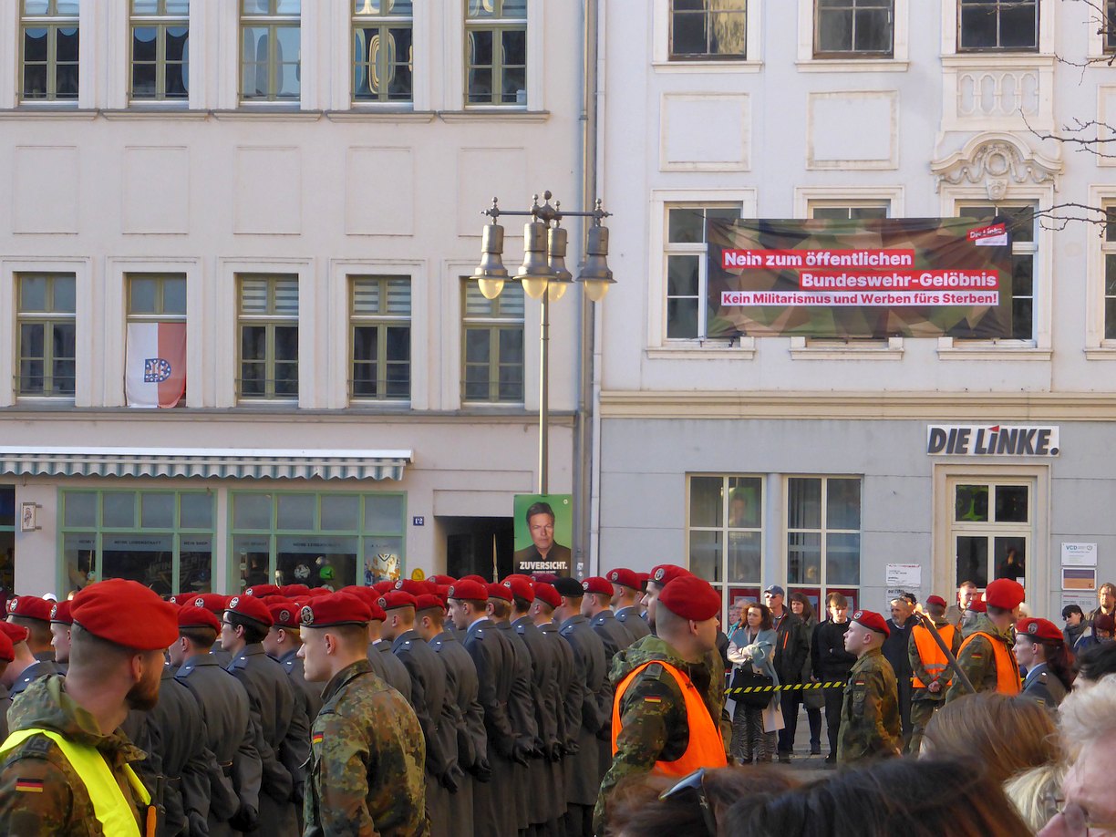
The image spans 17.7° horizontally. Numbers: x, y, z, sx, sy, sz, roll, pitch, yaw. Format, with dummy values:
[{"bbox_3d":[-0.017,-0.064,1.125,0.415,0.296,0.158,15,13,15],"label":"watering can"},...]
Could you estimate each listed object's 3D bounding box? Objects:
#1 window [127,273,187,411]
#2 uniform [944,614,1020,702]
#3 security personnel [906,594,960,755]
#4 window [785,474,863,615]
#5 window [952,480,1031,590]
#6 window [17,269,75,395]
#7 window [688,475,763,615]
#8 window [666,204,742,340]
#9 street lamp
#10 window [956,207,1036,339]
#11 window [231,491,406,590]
[{"bbox_3d":[-5.241,-1.017,46.700,0.790,1.730,0.150,1,-1,5],"label":"window"},{"bbox_3d":[2.263,1.827,19.000,0.400,1.580,0.550,1,-1,-10],"label":"uniform"},{"bbox_3d":[3.723,2.621,35.600,0.560,1.724,0.380,1,-2,5],"label":"security personnel"},{"bbox_3d":[3.400,1.755,45.778,0.958,2.075,0.150,0,-2,10],"label":"window"},{"bbox_3d":[5.500,1.475,45.400,0.990,1.420,0.140,0,-1,9],"label":"window"},{"bbox_3d":[-6.710,-1.105,46.900,0.770,1.630,0.150,1,-1,5],"label":"window"},{"bbox_3d":[2.153,1.752,45.993,0.973,2.084,0.150,0,-2,10],"label":"window"},{"bbox_3d":[1.885,-1.885,46.098,1.018,1.765,0.150,0,-2,10],"label":"window"},{"bbox_3d":[-0.148,0.589,36.400,1.500,5.800,1.500,0,-1,13],"label":"street lamp"},{"bbox_3d":[5.577,-1.847,45.460,1.013,1.763,0.150,0,-2,10],"label":"window"},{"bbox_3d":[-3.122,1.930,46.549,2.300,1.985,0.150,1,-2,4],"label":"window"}]

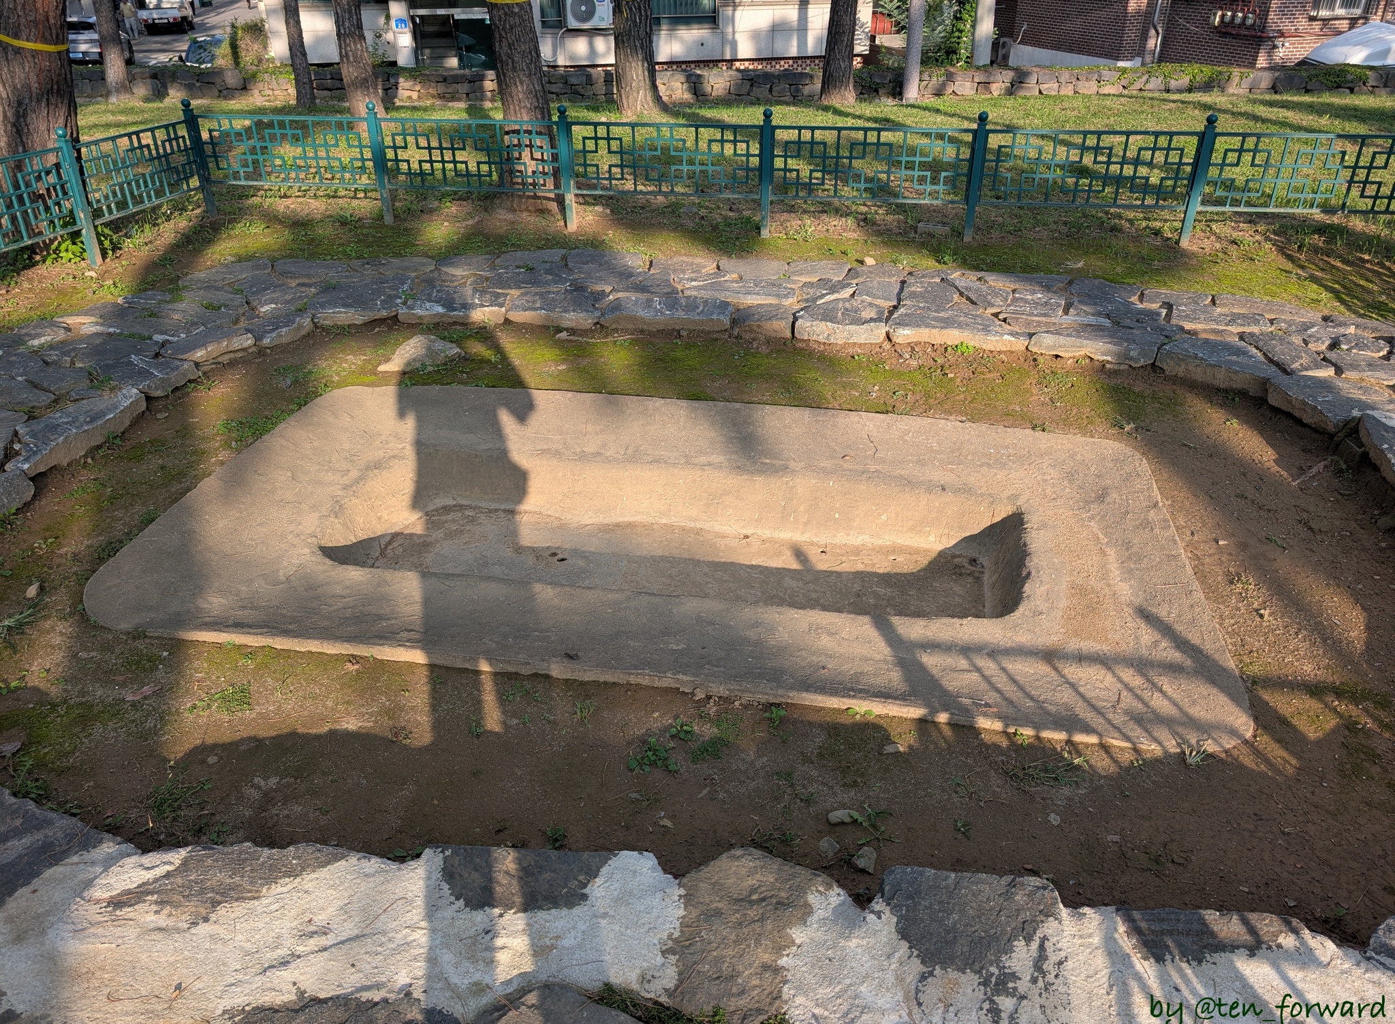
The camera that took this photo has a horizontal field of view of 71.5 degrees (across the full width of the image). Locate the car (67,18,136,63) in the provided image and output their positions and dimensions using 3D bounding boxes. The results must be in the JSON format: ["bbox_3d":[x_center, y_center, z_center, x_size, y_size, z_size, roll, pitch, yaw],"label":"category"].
[{"bbox_3d":[-19.884,-15.229,31.500,1.830,1.580,4.350,-8,30,-14],"label":"car"}]

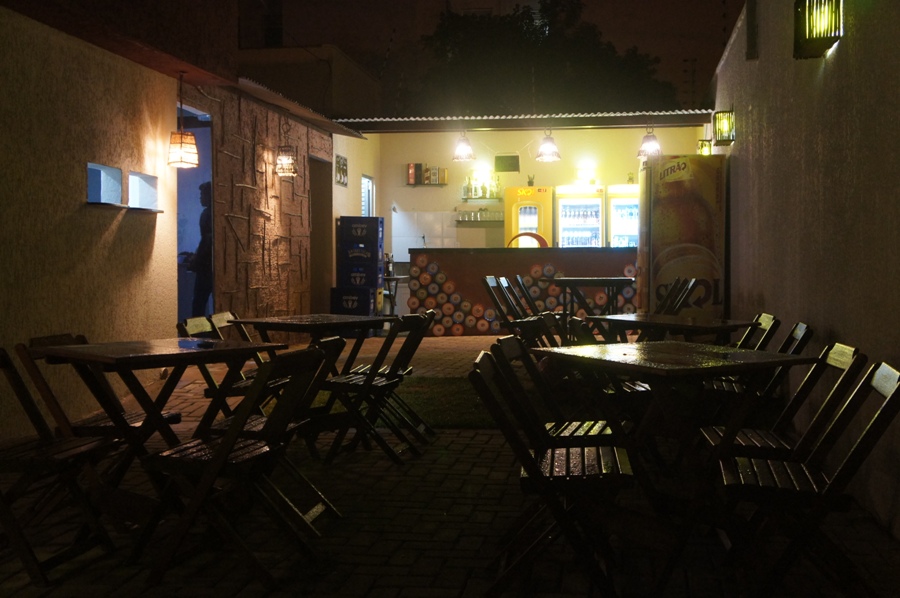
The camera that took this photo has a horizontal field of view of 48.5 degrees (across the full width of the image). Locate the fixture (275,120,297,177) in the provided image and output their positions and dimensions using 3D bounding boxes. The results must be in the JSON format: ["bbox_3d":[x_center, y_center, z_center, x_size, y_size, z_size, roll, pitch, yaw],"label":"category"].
[{"bbox_3d":[-1.721,-1.574,10.448,0.220,0.580,0.220,0,2,8],"label":"fixture"}]

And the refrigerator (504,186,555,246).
[{"bbox_3d":[1.119,-0.568,13.838,0.650,1.910,0.680,0,2,8],"label":"refrigerator"}]

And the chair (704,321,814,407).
[{"bbox_3d":[1.435,0.486,4.745,0.480,0.770,0.420,0,2,11],"label":"chair"}]

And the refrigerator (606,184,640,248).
[{"bbox_3d":[2.472,-0.561,13.638,0.650,1.920,0.680,0,2,8],"label":"refrigerator"}]

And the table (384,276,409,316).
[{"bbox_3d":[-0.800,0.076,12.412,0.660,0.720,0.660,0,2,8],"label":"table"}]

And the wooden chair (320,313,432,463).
[{"bbox_3d":[-0.371,0.478,5.412,0.460,0.765,0.410,1,2,12],"label":"wooden chair"}]

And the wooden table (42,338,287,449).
[{"bbox_3d":[-1.147,0.549,4.014,0.700,0.730,0.700,-2,3,-42],"label":"wooden table"}]

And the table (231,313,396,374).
[{"bbox_3d":[-0.797,0.480,5.853,0.700,0.730,0.700,2,3,40],"label":"table"}]

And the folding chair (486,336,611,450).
[{"bbox_3d":[0.428,0.541,3.823,0.460,0.765,0.410,1,2,16],"label":"folding chair"}]

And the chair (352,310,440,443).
[{"bbox_3d":[-0.345,0.439,5.874,0.480,0.770,0.420,0,2,11],"label":"chair"}]

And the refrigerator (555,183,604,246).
[{"bbox_3d":[1.870,-0.631,14.186,0.680,1.930,0.680,0,2,9],"label":"refrigerator"}]

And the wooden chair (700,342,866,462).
[{"bbox_3d":[1.168,0.552,3.603,0.460,0.765,0.410,0,2,8],"label":"wooden chair"}]

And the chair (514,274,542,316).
[{"bbox_3d":[0.815,0.177,8.295,0.480,0.770,0.420,0,2,11],"label":"chair"}]

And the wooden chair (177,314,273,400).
[{"bbox_3d":[-1.090,0.472,5.084,0.480,0.770,0.420,0,2,7],"label":"wooden chair"}]

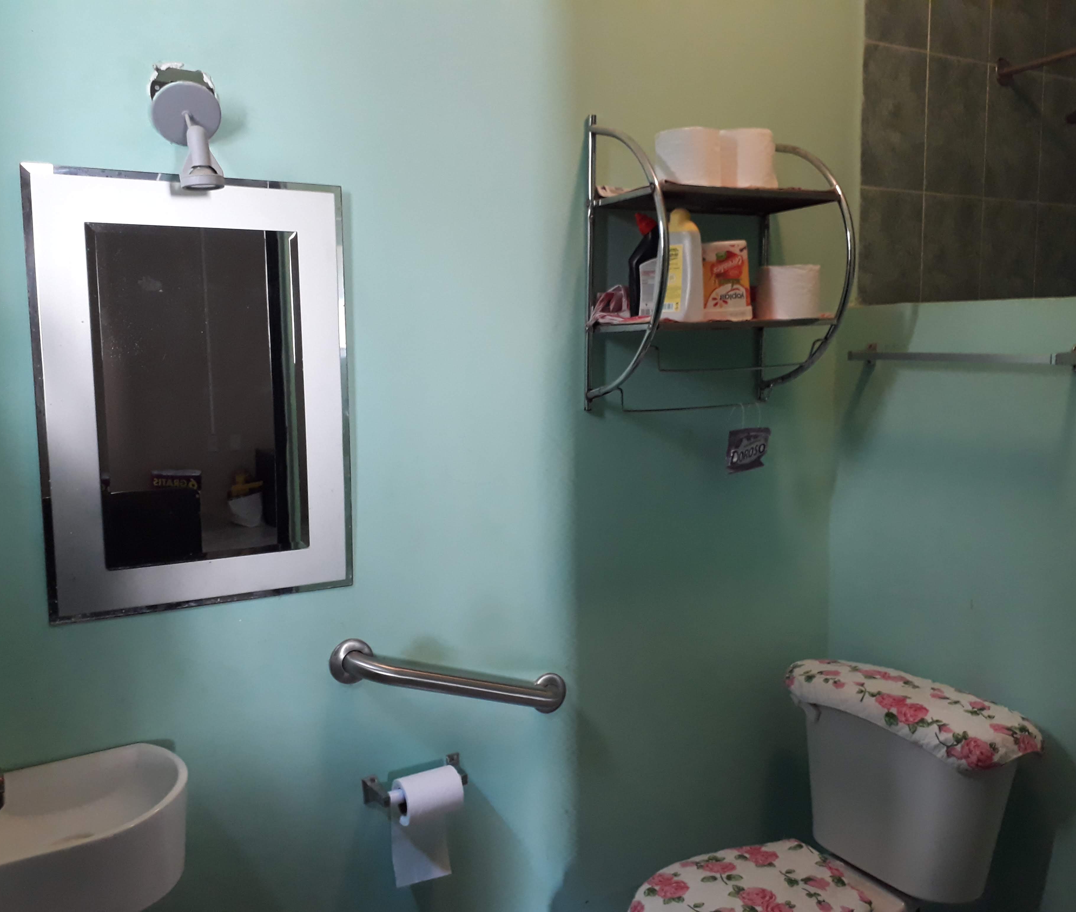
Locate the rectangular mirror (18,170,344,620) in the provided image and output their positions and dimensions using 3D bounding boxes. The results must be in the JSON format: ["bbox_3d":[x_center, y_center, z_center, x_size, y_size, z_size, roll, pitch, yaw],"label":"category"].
[{"bbox_3d":[-0.512,-0.092,1.450,0.449,0.652,0.016,-4,8,-28],"label":"rectangular mirror"}]

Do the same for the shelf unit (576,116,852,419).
[{"bbox_3d":[0.342,-0.356,1.766,0.451,0.546,0.244,-4,8,-28],"label":"shelf unit"}]

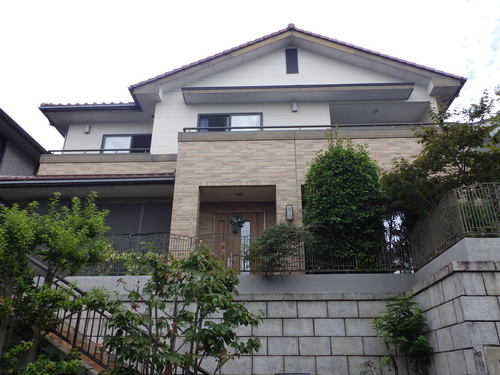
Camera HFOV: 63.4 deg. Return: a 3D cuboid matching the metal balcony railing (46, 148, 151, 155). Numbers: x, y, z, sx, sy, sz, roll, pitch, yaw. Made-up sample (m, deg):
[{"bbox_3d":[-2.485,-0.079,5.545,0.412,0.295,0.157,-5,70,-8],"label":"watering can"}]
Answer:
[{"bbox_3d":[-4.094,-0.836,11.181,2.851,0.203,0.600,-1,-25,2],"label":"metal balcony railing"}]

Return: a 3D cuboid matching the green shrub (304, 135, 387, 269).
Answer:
[{"bbox_3d":[1.750,0.305,7.583,1.532,2.913,1.400,-1,-25,2],"label":"green shrub"}]

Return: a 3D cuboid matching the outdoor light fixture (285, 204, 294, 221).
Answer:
[{"bbox_3d":[0.870,0.550,8.820,0.158,0.375,0.120,-1,-25,2],"label":"outdoor light fixture"}]

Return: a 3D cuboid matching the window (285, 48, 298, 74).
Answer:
[{"bbox_3d":[1.255,-3.737,12.008,0.360,0.987,0.100,-1,-25,2],"label":"window"}]

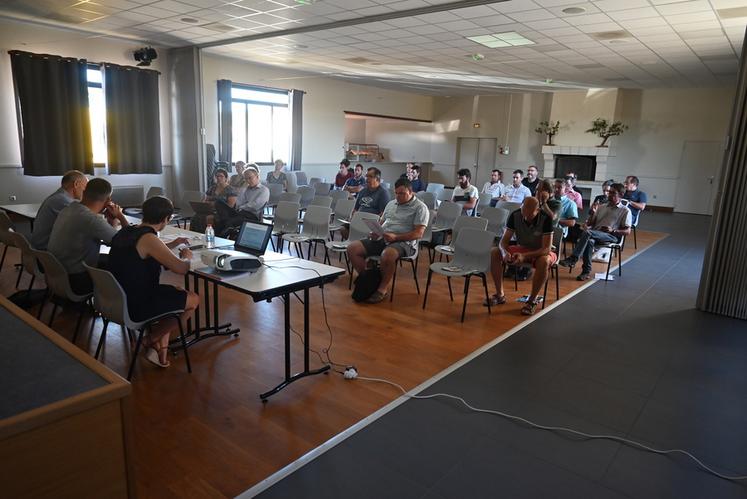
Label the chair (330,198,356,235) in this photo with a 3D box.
[{"bbox_3d":[-0.572,-0.323,7.405,0.500,0.810,0.520,11,15,39],"label":"chair"}]

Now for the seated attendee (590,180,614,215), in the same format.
[{"bbox_3d":[3.345,-0.411,7.460,0.820,1.240,0.550,-9,16,-42],"label":"seated attendee"}]

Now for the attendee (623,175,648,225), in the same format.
[{"bbox_3d":[4.171,-0.619,8.480,0.800,1.265,0.500,-6,15,-35],"label":"attendee"}]

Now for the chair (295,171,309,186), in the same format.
[{"bbox_3d":[-1.865,-1.624,13.180,0.500,0.810,0.530,-4,13,-27],"label":"chair"}]

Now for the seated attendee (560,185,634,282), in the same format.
[{"bbox_3d":[2.903,-0.249,6.470,0.920,1.250,0.640,-8,15,-39],"label":"seated attendee"}]

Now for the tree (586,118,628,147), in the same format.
[{"bbox_3d":[6.870,-3.424,14.691,1.096,0.821,0.650,12,15,38],"label":"tree"}]

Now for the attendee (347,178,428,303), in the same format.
[{"bbox_3d":[0.130,-0.131,5.487,0.800,1.280,0.600,-9,16,-43],"label":"attendee"}]

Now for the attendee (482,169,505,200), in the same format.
[{"bbox_3d":[2.232,-0.950,9.765,0.500,1.220,0.800,13,16,41],"label":"attendee"}]

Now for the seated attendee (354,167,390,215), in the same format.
[{"bbox_3d":[-0.198,-0.417,6.606,0.540,1.310,0.820,13,16,41],"label":"seated attendee"}]

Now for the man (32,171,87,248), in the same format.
[{"bbox_3d":[-2.716,-0.077,4.727,0.550,1.290,0.800,11,15,37],"label":"man"}]

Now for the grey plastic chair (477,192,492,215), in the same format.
[{"bbox_3d":[1.847,-0.611,9.115,0.500,0.800,0.510,13,16,41],"label":"grey plastic chair"}]

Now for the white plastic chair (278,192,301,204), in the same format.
[{"bbox_3d":[-1.427,-0.475,7.861,0.500,0.810,0.530,10,14,33],"label":"white plastic chair"}]

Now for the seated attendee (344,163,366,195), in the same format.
[{"bbox_3d":[-0.469,-0.947,9.207,0.500,1.235,0.800,13,16,40],"label":"seated attendee"}]

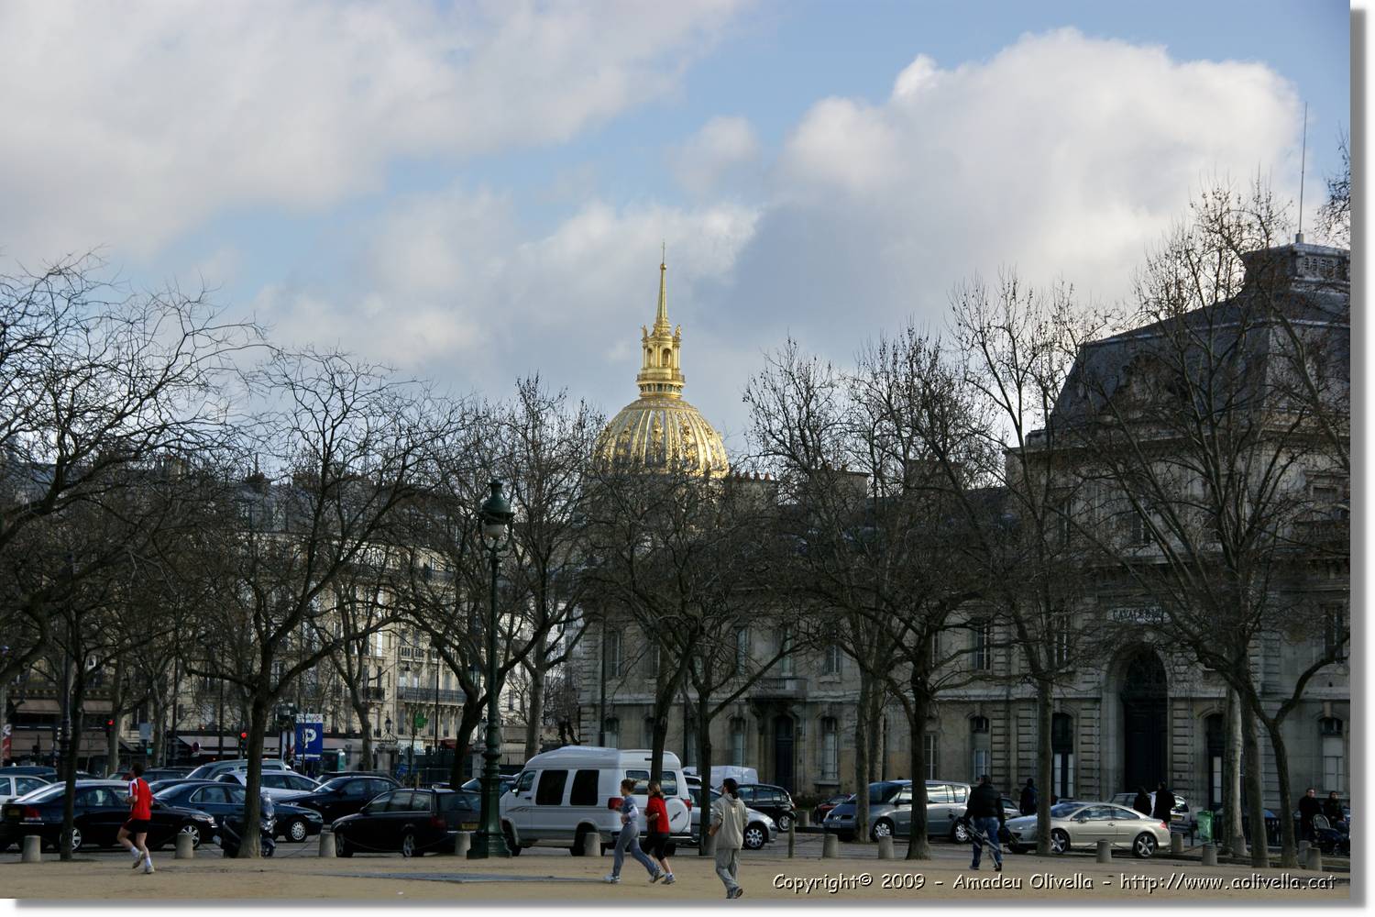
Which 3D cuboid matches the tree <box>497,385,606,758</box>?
[{"bbox_3d":[-3.997,4.335,118.548,3.400,13.600,3.400,1,-5,0],"label":"tree"}]

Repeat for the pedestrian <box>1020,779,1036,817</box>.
[{"bbox_3d":[9.601,9.886,112.929,0.550,1.760,0.450,1,-5,-6],"label":"pedestrian"}]

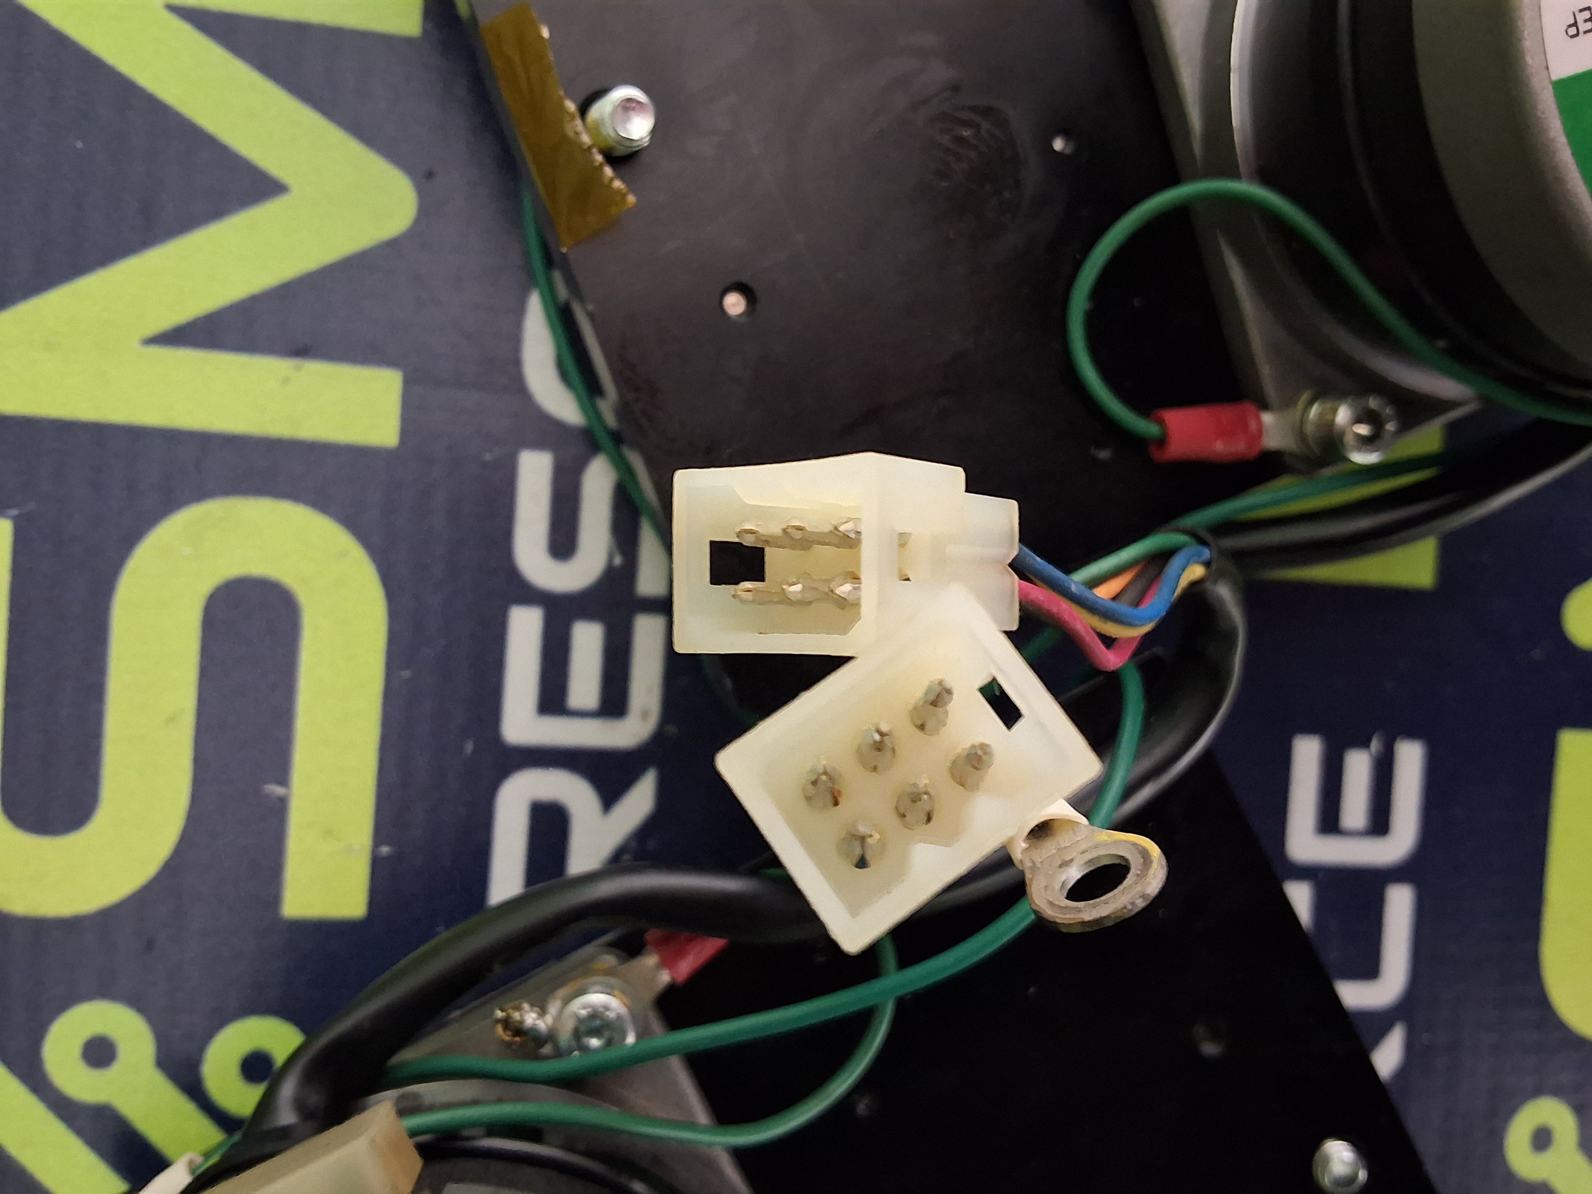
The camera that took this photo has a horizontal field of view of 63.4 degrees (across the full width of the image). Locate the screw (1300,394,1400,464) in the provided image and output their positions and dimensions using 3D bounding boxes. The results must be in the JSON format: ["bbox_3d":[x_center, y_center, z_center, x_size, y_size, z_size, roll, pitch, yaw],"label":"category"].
[{"bbox_3d":[0.058,-0.018,0.136,0.007,0.009,0.007,0,90,-7],"label":"screw"}]

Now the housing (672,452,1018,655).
[{"bbox_3d":[0.006,-0.003,0.107,0.025,0.019,0.015,1,89,-50],"label":"housing"}]

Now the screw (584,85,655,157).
[{"bbox_3d":[-0.018,-0.048,0.131,0.006,0.009,0.006,-4,103,-18],"label":"screw"}]

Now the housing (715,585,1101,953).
[{"bbox_3d":[0.007,0.013,0.092,0.019,0.025,0.015,-35,79,-6],"label":"housing"}]

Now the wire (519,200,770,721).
[{"bbox_3d":[-0.017,-0.014,0.138,0.005,0.007,0.062,-24,93,-6],"label":"wire"}]

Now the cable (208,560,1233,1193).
[{"bbox_3d":[-0.003,0.028,0.120,0.112,0.016,0.023,-26,94,-6],"label":"cable"}]

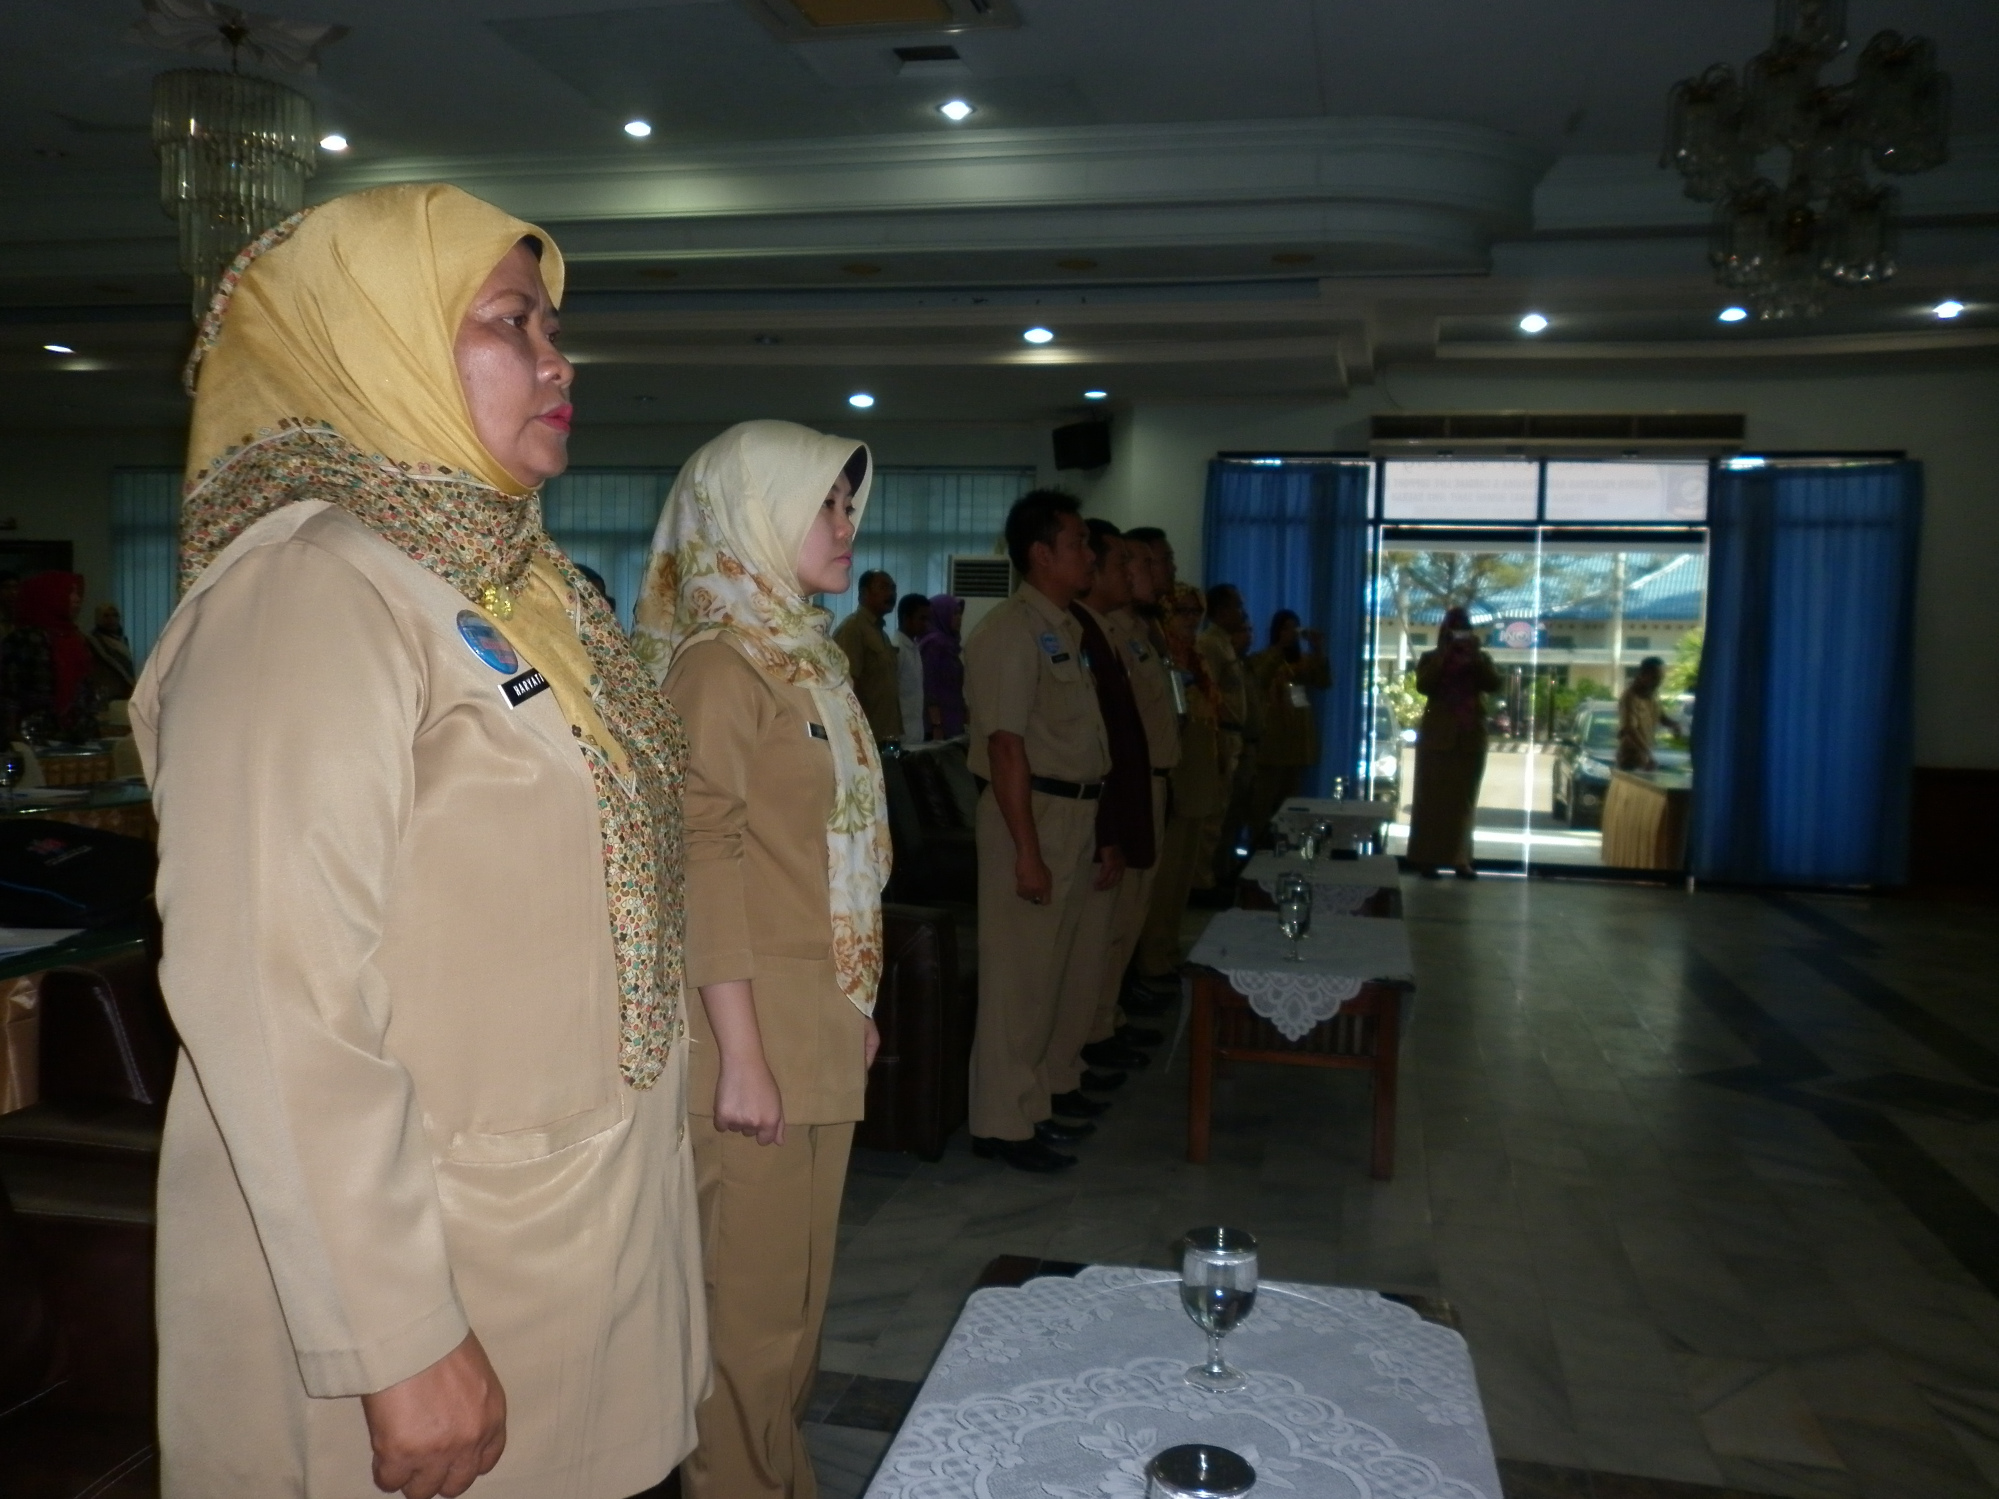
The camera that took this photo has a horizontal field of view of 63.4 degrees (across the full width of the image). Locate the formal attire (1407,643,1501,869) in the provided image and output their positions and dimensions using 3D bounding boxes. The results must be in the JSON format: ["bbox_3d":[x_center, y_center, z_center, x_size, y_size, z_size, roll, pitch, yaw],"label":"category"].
[{"bbox_3d":[2.698,0.012,9.650,0.560,1.360,0.440,2,3,7],"label":"formal attire"}]

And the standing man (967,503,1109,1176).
[{"bbox_3d":[0.114,0.196,4.171,0.360,1.680,0.520,2,3,13],"label":"standing man"}]

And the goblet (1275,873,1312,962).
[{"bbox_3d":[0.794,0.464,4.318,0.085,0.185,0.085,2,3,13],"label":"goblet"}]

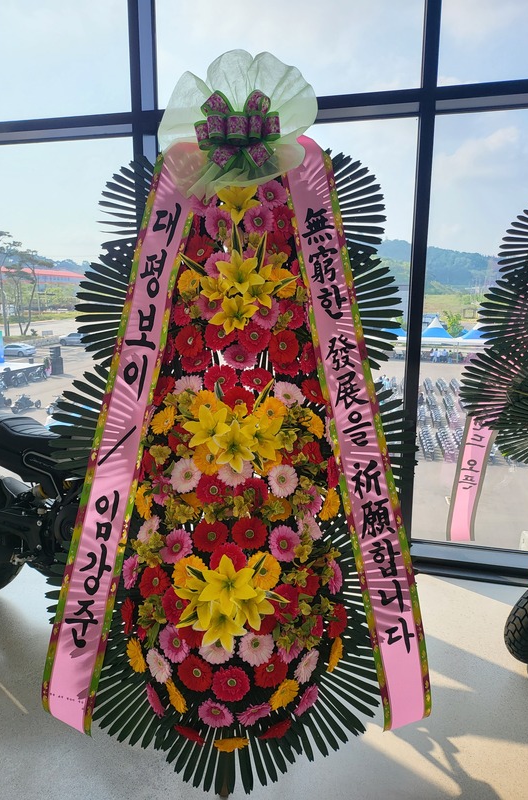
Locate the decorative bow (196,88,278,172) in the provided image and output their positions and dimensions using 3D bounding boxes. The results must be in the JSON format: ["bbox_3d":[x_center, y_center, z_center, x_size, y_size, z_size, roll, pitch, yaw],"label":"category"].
[{"bbox_3d":[-0.088,-0.892,1.850,0.275,0.250,0.150,0,-4,-1],"label":"decorative bow"}]

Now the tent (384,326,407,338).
[{"bbox_3d":[15.408,-7.317,66.000,5.000,4.700,5.000,2,11,12],"label":"tent"}]

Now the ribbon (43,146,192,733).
[{"bbox_3d":[-0.402,-0.014,1.694,0.168,1.803,0.120,7,-14,2],"label":"ribbon"}]

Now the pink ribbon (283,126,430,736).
[{"bbox_3d":[0.264,-0.023,1.696,0.168,1.832,0.120,-7,-14,-2],"label":"pink ribbon"}]

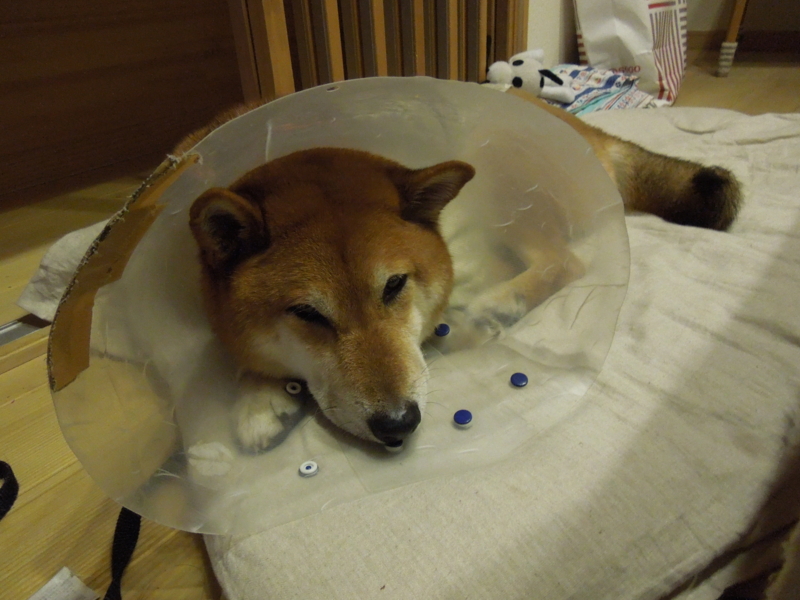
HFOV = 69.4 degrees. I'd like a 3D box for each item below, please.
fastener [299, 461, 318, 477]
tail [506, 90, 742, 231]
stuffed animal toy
[{"bbox_3d":[-0.057,0.106,0.362,0.012,0.006,0.012,-3,31,0],"label":"fastener"},{"bbox_3d":[0.261,-0.183,0.723,0.290,0.115,0.085,23,39,36],"label":"tail"},{"bbox_3d":[0.315,-0.533,1.385,0.215,0.120,0.125,5,32,13],"label":"stuffed animal toy"}]

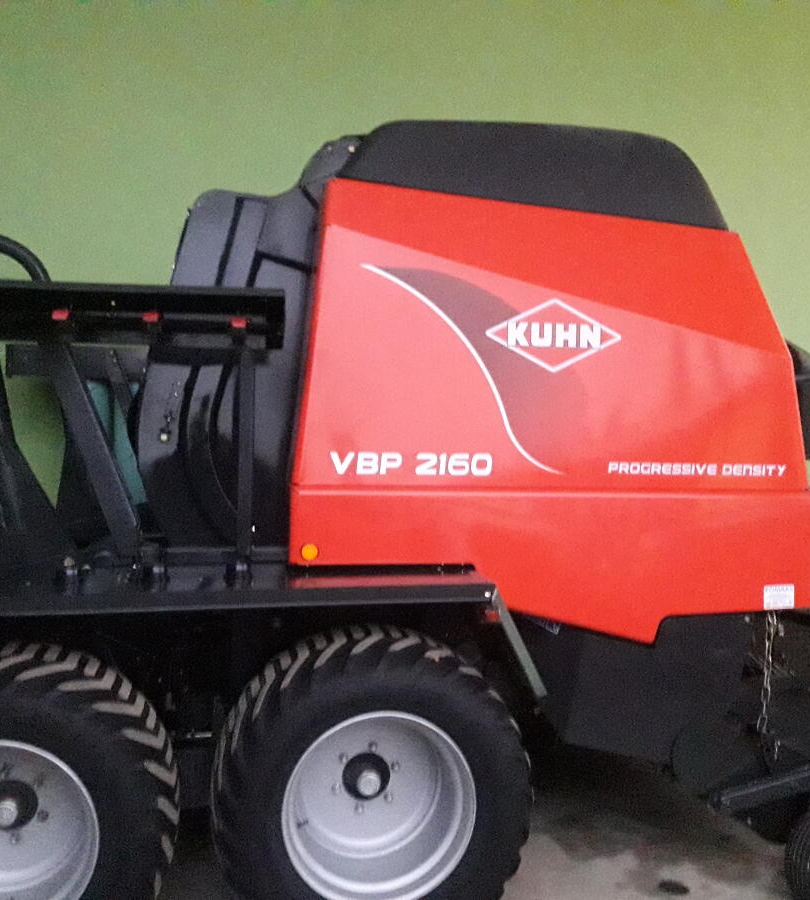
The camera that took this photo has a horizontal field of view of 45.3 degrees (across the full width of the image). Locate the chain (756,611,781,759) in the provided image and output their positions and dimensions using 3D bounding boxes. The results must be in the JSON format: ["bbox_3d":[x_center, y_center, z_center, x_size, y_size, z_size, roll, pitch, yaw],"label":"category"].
[{"bbox_3d":[1.333,0.860,3.560,0.088,0.540,0.060,0,2,-11],"label":"chain"}]

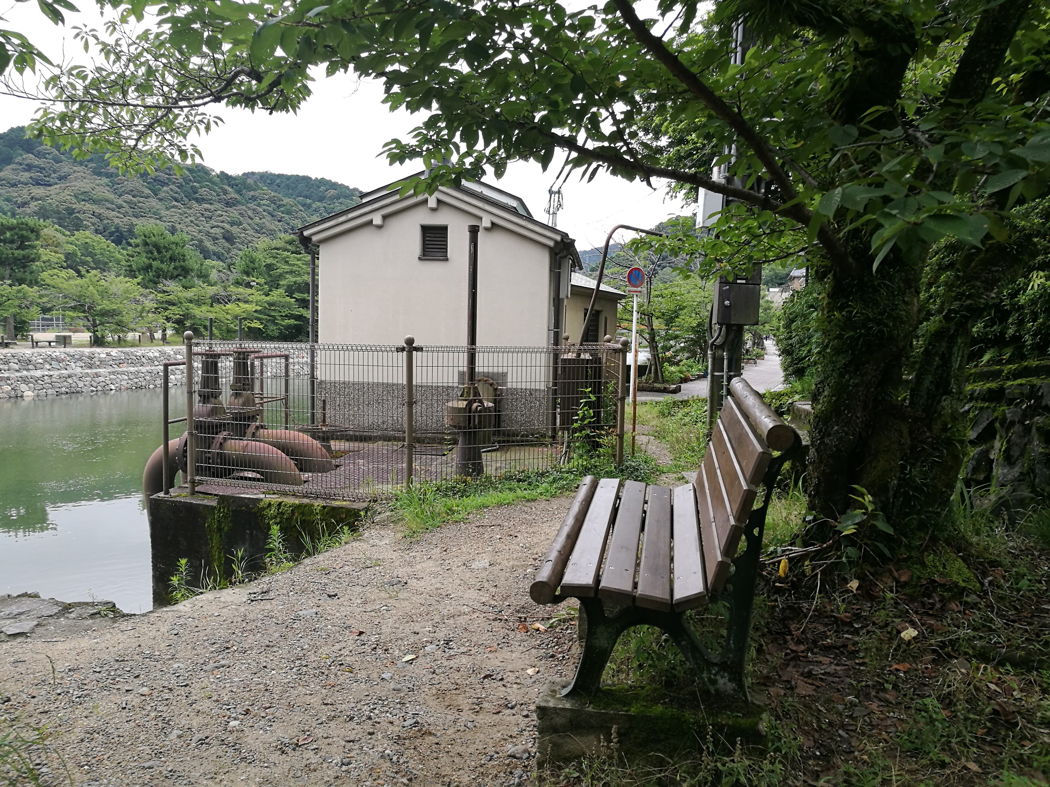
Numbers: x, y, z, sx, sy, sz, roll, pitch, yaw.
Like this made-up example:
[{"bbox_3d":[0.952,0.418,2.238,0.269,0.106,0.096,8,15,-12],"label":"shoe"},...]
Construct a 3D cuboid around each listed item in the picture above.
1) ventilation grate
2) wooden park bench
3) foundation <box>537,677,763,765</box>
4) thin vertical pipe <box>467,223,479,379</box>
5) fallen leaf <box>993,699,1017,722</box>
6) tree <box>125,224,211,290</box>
[{"bbox_3d":[-1.031,-1.740,9.430,0.330,0.390,0.090,2,6,9],"label":"ventilation grate"},{"bbox_3d":[0.515,0.445,3.037,0.742,0.901,1.533,2,6,10],"label":"wooden park bench"},{"bbox_3d":[0.386,1.045,2.537,0.681,0.194,0.225,2,6,10],"label":"foundation"},{"bbox_3d":[-0.460,-0.793,7.200,0.090,1.384,0.090,1,6,0],"label":"thin vertical pipe"},{"bbox_3d":[1.466,0.968,2.500,0.055,0.025,0.075,-2,7,-32],"label":"fallen leaf"},{"bbox_3d":[-26.232,-8.323,60.000,6.310,8.126,6.000,1,6,0],"label":"tree"}]

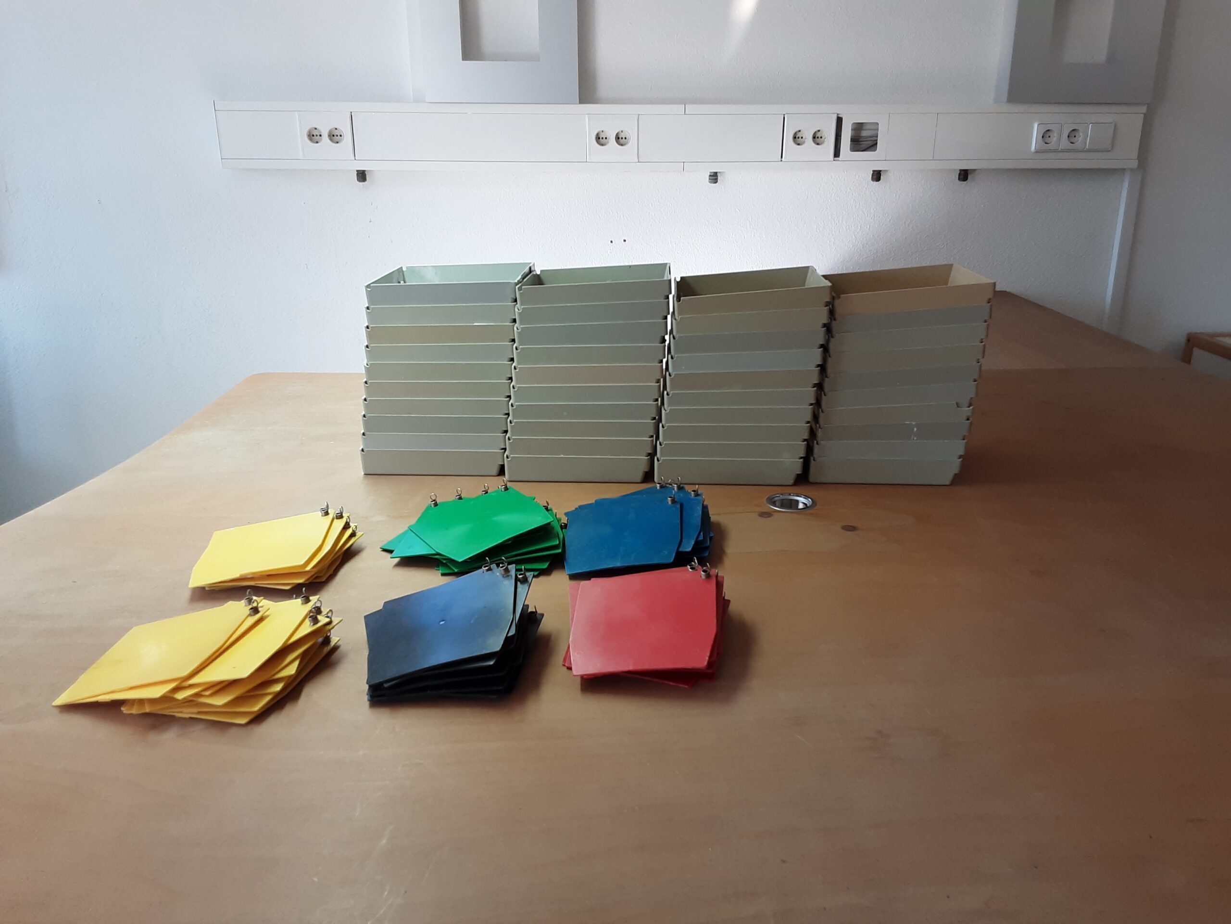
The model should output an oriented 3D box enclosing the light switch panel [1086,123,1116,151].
[{"bbox_3d":[1.325,-0.886,2.717,0.072,0.078,0.013,-1,16,-3],"label":"light switch panel"}]

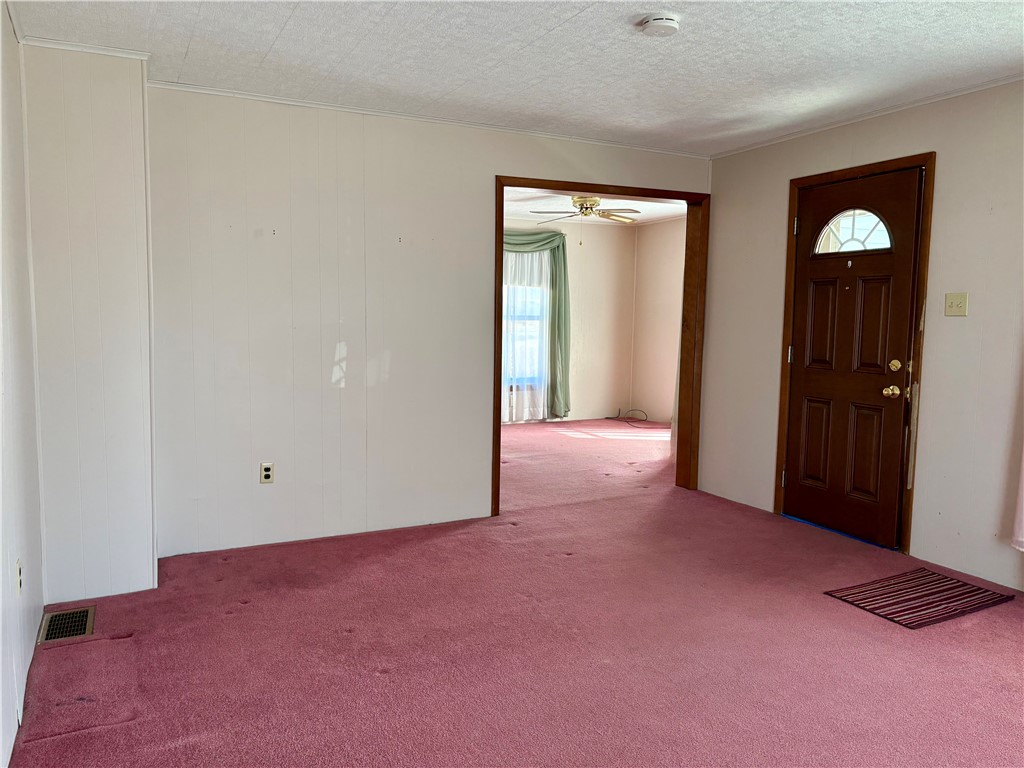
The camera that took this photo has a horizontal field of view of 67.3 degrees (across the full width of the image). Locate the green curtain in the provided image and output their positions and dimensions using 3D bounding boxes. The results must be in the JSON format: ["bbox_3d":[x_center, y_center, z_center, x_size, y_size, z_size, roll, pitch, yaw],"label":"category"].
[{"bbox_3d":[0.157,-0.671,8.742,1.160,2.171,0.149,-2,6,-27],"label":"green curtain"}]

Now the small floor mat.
[{"bbox_3d":[1.861,0.954,3.507,0.767,0.012,0.448,-2,6,-31],"label":"small floor mat"}]

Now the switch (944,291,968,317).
[{"bbox_3d":[2.203,-0.393,3.819,0.012,0.117,0.117,-2,6,-27],"label":"switch"}]

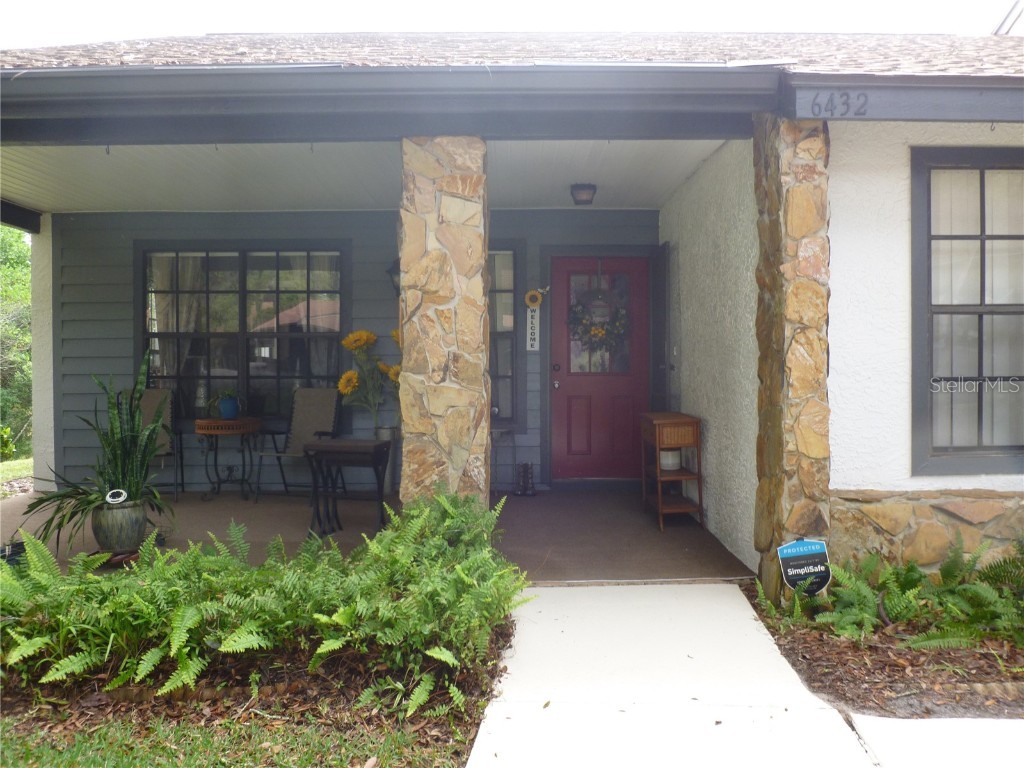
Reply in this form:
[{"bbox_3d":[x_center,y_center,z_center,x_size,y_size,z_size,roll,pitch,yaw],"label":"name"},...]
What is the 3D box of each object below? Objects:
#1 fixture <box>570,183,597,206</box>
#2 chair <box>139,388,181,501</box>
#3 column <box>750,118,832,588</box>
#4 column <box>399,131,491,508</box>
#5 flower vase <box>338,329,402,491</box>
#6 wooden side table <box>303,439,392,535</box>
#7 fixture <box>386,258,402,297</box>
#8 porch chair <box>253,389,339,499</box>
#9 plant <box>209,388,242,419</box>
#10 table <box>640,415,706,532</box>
[{"bbox_3d":[0.557,-1.471,6.439,0.200,0.145,0.200,0,2,0],"label":"fixture"},{"bbox_3d":[-3.120,0.523,7.190,0.560,0.950,0.610,-1,2,-12],"label":"chair"},{"bbox_3d":[1.406,-0.114,4.193,0.250,2.420,0.420,0,2,0],"label":"column"},{"bbox_3d":[-0.370,-0.150,4.770,0.460,2.410,0.450,0,1,0],"label":"column"},{"bbox_3d":[-1.200,0.243,7.280,0.660,1.470,0.480,0,1,0],"label":"flower vase"},{"bbox_3d":[-1.116,0.718,5.717,0.490,0.600,0.370,0,2,9],"label":"wooden side table"},{"bbox_3d":[-0.989,-0.953,7.320,0.220,0.370,0.220,0,2,0],"label":"fixture"},{"bbox_3d":[-1.800,0.503,7.125,0.570,0.950,0.680,0,2,14],"label":"porch chair"},{"bbox_3d":[-2.490,0.170,7.220,0.290,0.260,0.260,0,1,0],"label":"plant"},{"bbox_3d":[1.161,0.627,6.115,0.340,0.760,0.740,0,2,0],"label":"table"}]

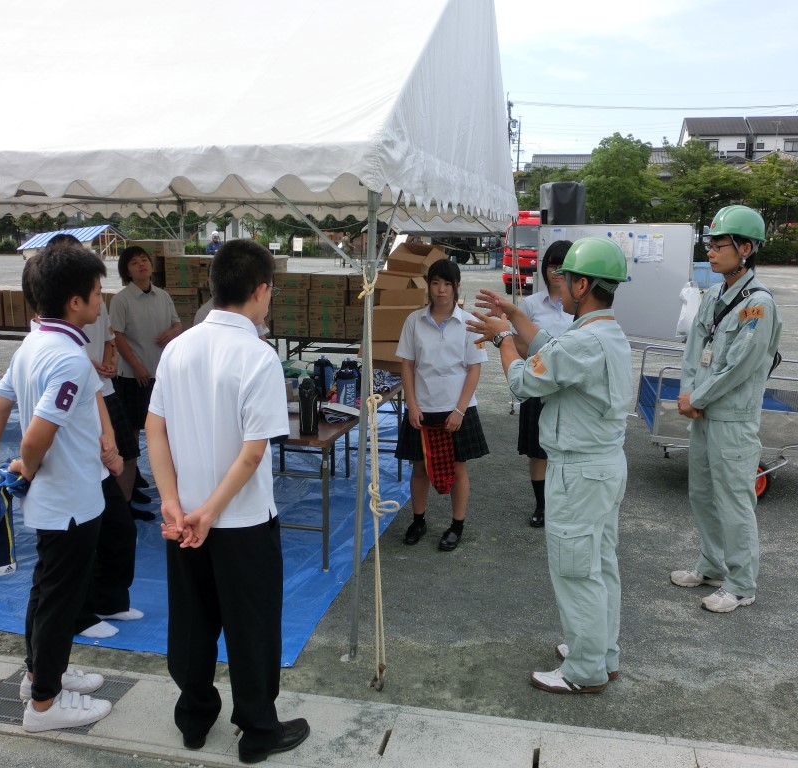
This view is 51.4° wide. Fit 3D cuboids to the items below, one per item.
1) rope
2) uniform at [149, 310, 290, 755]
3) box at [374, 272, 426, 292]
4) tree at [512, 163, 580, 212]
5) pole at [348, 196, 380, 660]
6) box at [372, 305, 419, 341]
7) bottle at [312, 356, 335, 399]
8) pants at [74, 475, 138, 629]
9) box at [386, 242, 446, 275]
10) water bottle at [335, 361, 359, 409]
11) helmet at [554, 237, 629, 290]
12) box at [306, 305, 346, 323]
[{"bbox_3d":[-0.095,0.367,3.205,0.140,1.618,0.250,2,10,6],"label":"rope"},{"bbox_3d":[-0.565,0.519,2.763,0.480,1.470,0.310,7,12,31],"label":"uniform"},{"bbox_3d":[0.011,-0.751,6.218,0.380,0.180,0.310,-1,11,-3],"label":"box"},{"bbox_3d":[11.216,-13.245,64.671,5.800,7.550,5.800,0,10,0],"label":"tree"},{"bbox_3d":[-0.144,0.192,3.275,0.045,1.919,0.045,3,10,-1],"label":"pole"},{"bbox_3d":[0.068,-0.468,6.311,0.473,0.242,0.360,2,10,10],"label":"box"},{"bbox_3d":[-0.483,-0.044,5.303,0.105,0.270,0.105,0,11,0],"label":"bottle"},{"bbox_3d":[-1.326,0.630,3.618,0.310,0.860,0.360,1,10,-1],"label":"pants"},{"bbox_3d":[0.146,-0.985,6.528,0.430,0.260,0.400,3,10,16],"label":"box"},{"bbox_3d":[-0.316,0.042,5.083,0.110,0.270,0.110,0,10,-4],"label":"water bottle"},{"bbox_3d":[0.704,-0.453,3.039,0.275,0.170,0.215,6,12,28],"label":"helmet"},{"bbox_3d":[-0.731,-0.776,9.054,0.405,0.172,0.370,3,10,13],"label":"box"}]

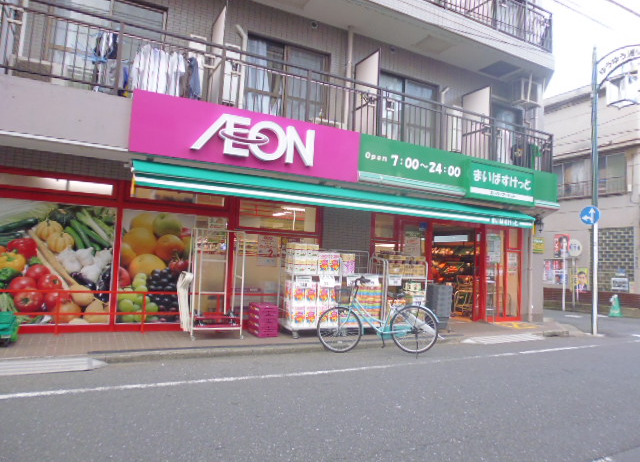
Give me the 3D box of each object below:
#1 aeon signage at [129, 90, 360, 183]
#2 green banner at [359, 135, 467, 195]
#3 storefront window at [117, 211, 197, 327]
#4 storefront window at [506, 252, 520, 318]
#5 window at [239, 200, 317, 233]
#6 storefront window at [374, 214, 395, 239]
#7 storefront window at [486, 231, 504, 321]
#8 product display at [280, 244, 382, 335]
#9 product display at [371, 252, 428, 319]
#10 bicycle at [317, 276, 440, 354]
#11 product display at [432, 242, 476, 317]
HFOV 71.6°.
[{"bbox_3d":[-0.966,-1.343,6.716,3.490,0.845,0.160,5,-5,-26],"label":"aeon signage"},{"bbox_3d":[1.719,-1.168,8.056,2.350,0.750,0.110,5,-5,-26],"label":"green banner"},{"bbox_3d":[-2.494,0.563,6.850,1.160,1.730,0.080,5,-5,-26],"label":"storefront window"},{"bbox_3d":[4.416,1.233,10.172,0.400,1.490,0.080,5,-5,-26],"label":"storefront window"},{"bbox_3d":[-0.707,-0.245,7.767,1.420,0.460,0.080,5,-5,-26],"label":"window"},{"bbox_3d":[1.274,-0.089,8.722,0.450,0.460,0.070,5,-5,-26],"label":"storefront window"},{"bbox_3d":[3.930,0.990,9.950,0.540,2.000,0.080,5,-5,-26],"label":"storefront window"},{"bbox_3d":[0.192,0.974,7.363,1.640,1.450,0.620,5,-5,-26],"label":"product display"},{"bbox_3d":[1.377,1.086,7.911,0.920,1.410,0.600,5,-5,-26],"label":"product display"},{"bbox_3d":[0.851,1.208,6.340,1.730,1.060,0.550,2,-5,0],"label":"bicycle"},{"bbox_3d":[3.769,1.234,11.839,0.750,1.850,1.750,5,-5,-26],"label":"product display"}]

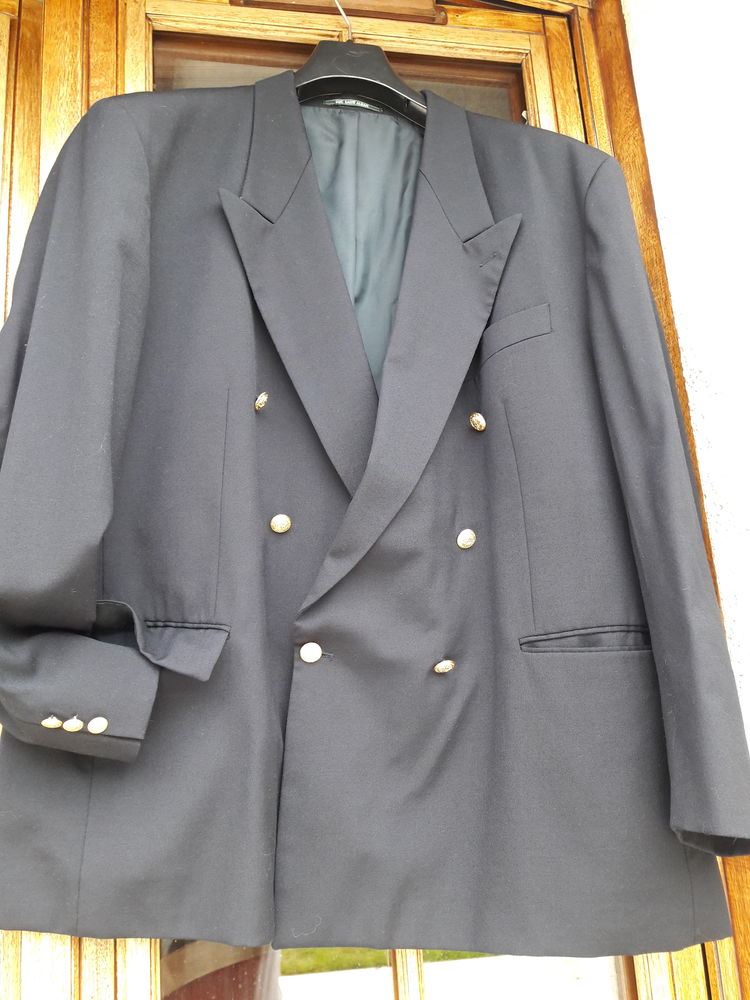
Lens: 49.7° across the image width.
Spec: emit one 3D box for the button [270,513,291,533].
[{"bbox_3d":[-0.087,0.021,0.750,0.019,0.019,0.008,-2,-14,-8],"label":"button"}]

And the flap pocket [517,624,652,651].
[{"bbox_3d":[0.204,0.133,0.775,0.138,0.027,0.012,0,-13,-16],"label":"flap pocket"}]

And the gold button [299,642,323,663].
[{"bbox_3d":[-0.058,0.139,0.735,0.019,0.019,0.008,-2,-16,-7],"label":"gold button"}]

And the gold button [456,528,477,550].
[{"bbox_3d":[0.086,0.037,0.762,0.019,0.019,0.008,-1,-17,-14],"label":"gold button"}]

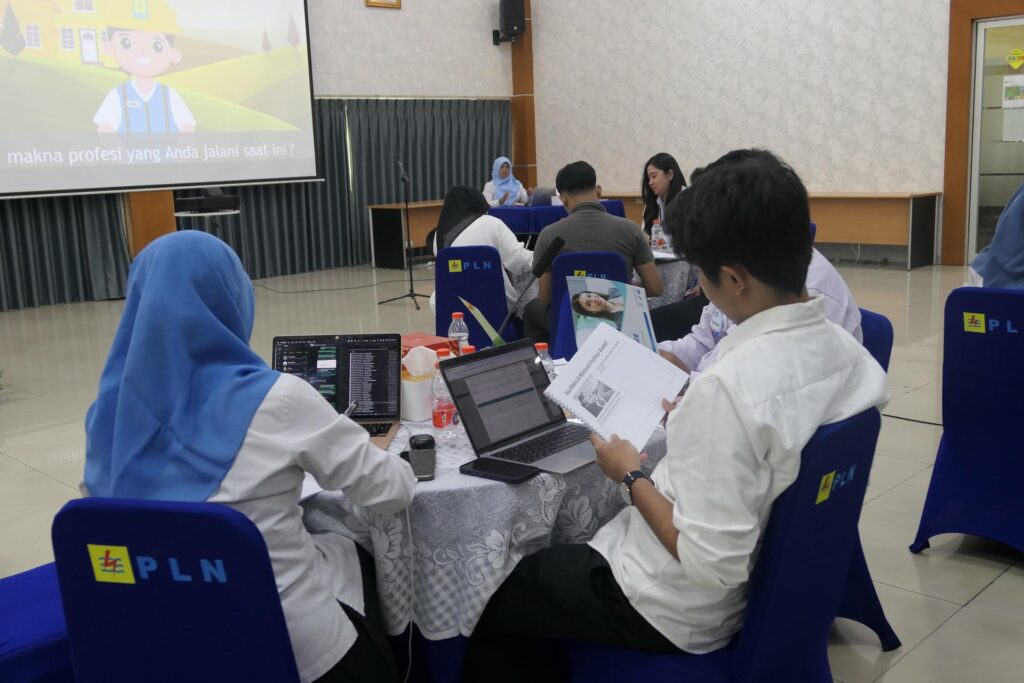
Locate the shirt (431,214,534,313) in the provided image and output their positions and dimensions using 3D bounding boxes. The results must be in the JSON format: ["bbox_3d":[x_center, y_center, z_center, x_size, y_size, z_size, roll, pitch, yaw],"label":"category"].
[{"bbox_3d":[-0.132,-0.410,5.590,0.500,0.560,0.420,1,11,16],"label":"shirt"}]

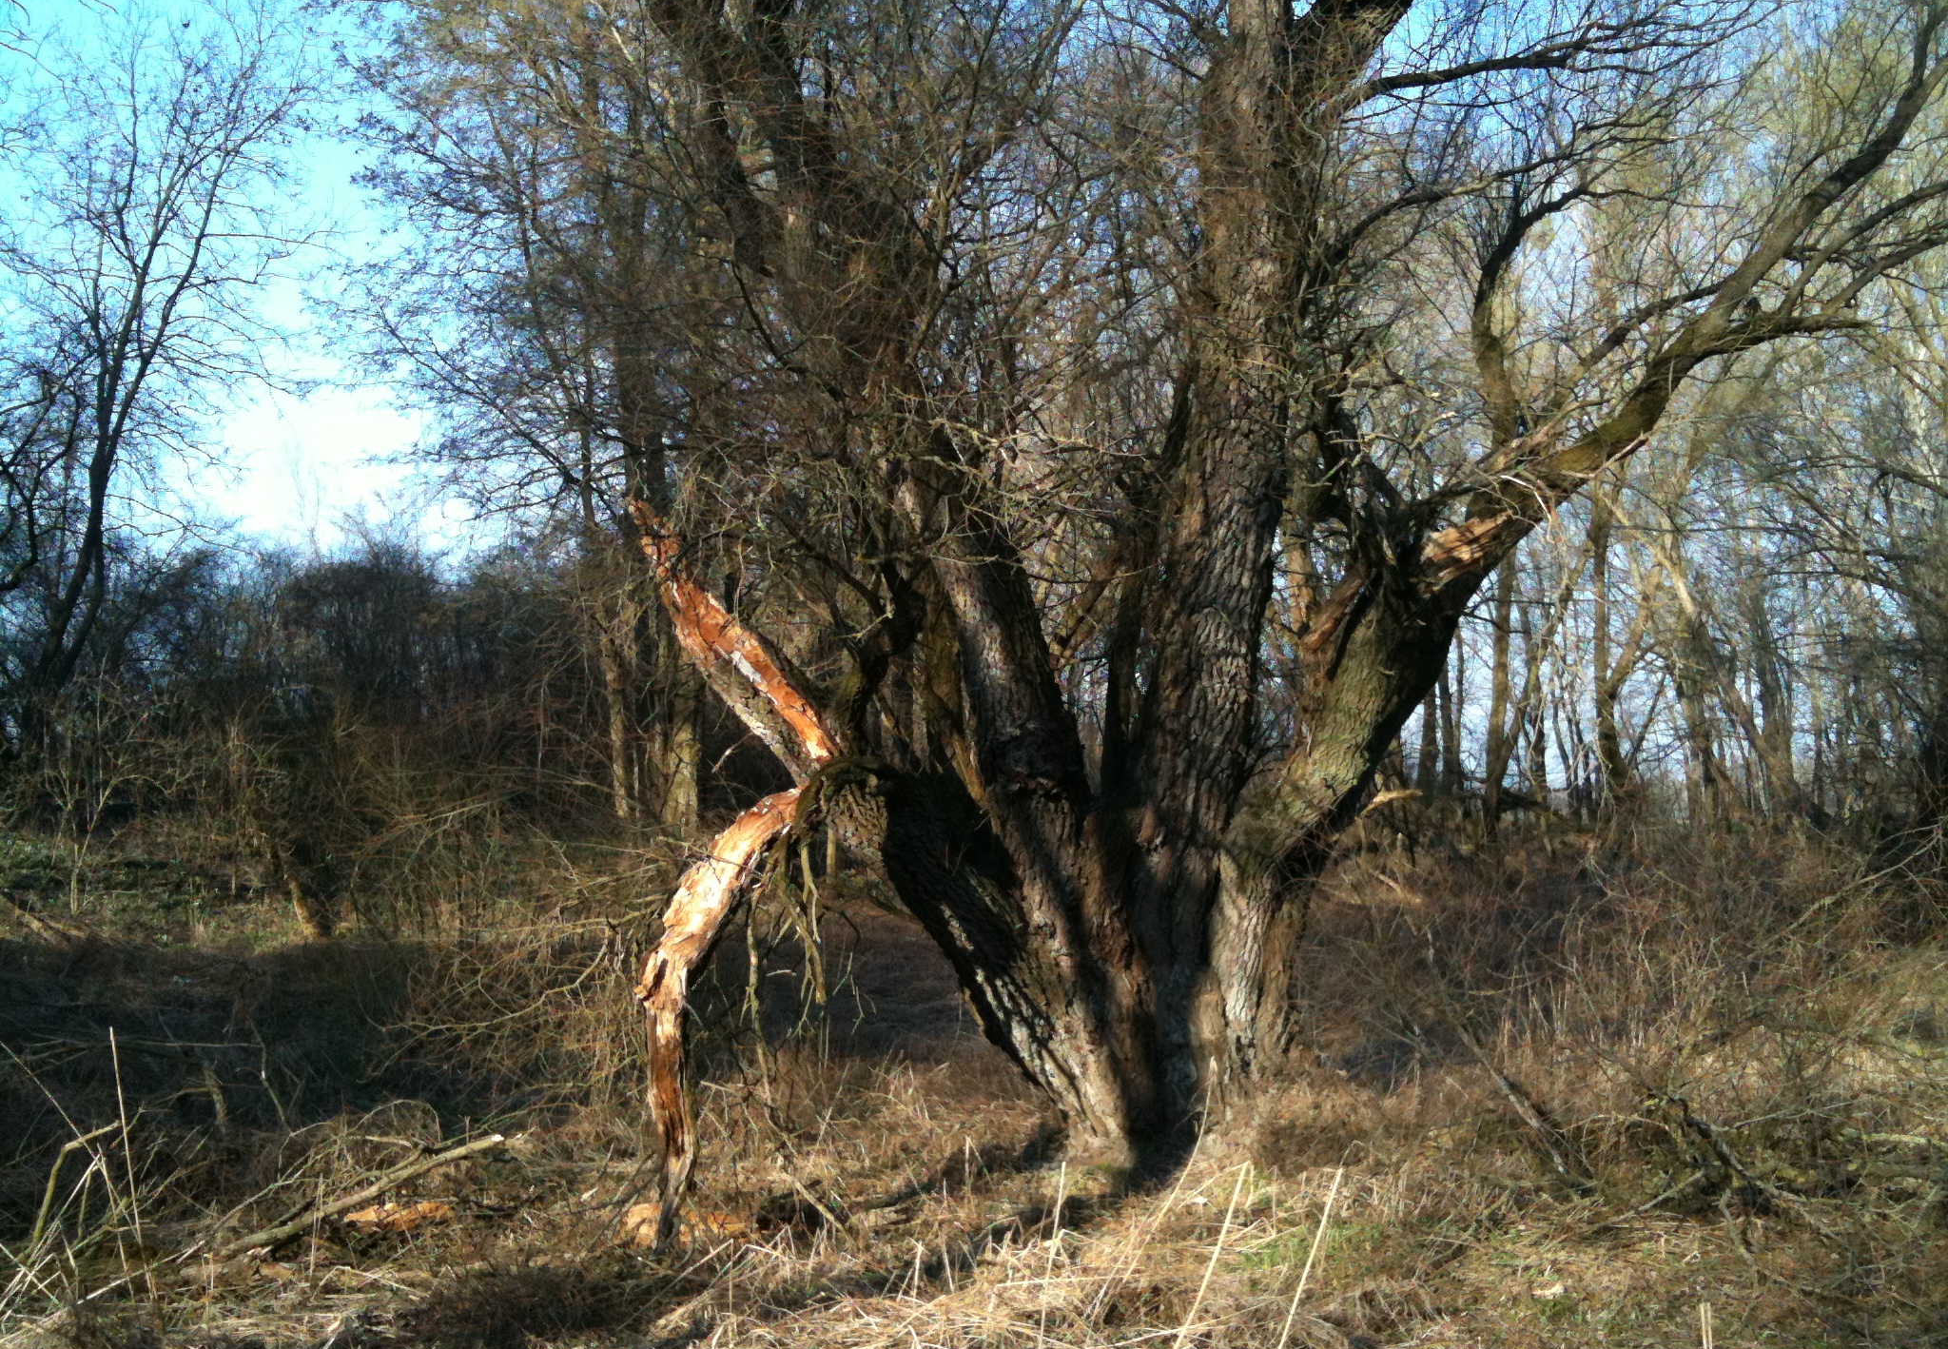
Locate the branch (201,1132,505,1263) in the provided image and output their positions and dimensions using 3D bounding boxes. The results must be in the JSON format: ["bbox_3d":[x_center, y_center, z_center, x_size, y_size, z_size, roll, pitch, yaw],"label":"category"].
[{"bbox_3d":[-2.120,1.820,6.950,0.150,0.220,1.220,-2,-4,34],"label":"branch"}]

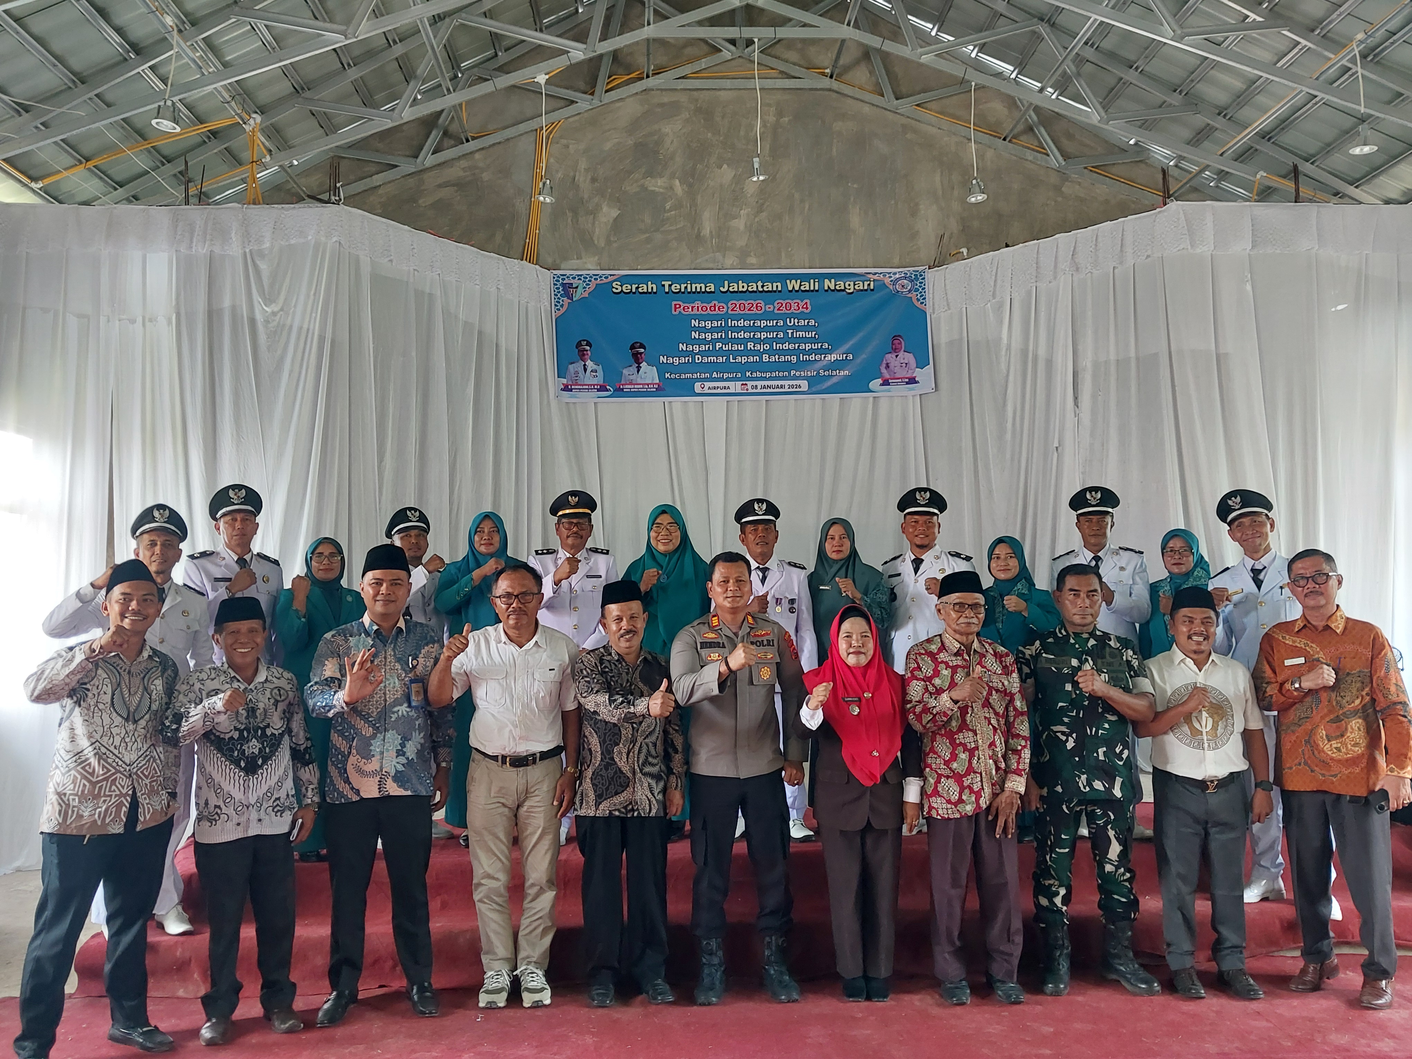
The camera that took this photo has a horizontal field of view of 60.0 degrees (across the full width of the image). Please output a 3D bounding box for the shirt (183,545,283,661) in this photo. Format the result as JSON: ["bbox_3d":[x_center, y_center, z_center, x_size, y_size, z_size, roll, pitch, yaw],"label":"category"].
[{"bbox_3d":[-2.170,0.413,5.616,0.500,0.680,0.360,0,-4,-22],"label":"shirt"}]

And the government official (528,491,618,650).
[{"bbox_3d":[-0.625,0.662,5.948,0.520,1.712,0.400,-1,-4,-8],"label":"government official"}]

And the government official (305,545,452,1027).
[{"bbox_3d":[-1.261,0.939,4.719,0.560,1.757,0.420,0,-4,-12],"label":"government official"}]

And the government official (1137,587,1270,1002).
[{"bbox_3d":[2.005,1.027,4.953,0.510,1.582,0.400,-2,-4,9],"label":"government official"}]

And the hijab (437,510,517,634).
[{"bbox_3d":[-1.083,0.241,5.905,0.470,0.660,0.340,0,-4,-13],"label":"hijab"}]

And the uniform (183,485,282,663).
[{"bbox_3d":[-2.096,0.645,5.452,0.460,1.696,0.380,0,-4,-15],"label":"uniform"}]

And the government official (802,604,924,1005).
[{"bbox_3d":[0.609,1.047,4.804,0.450,1.489,0.360,-1,-4,5],"label":"government official"}]

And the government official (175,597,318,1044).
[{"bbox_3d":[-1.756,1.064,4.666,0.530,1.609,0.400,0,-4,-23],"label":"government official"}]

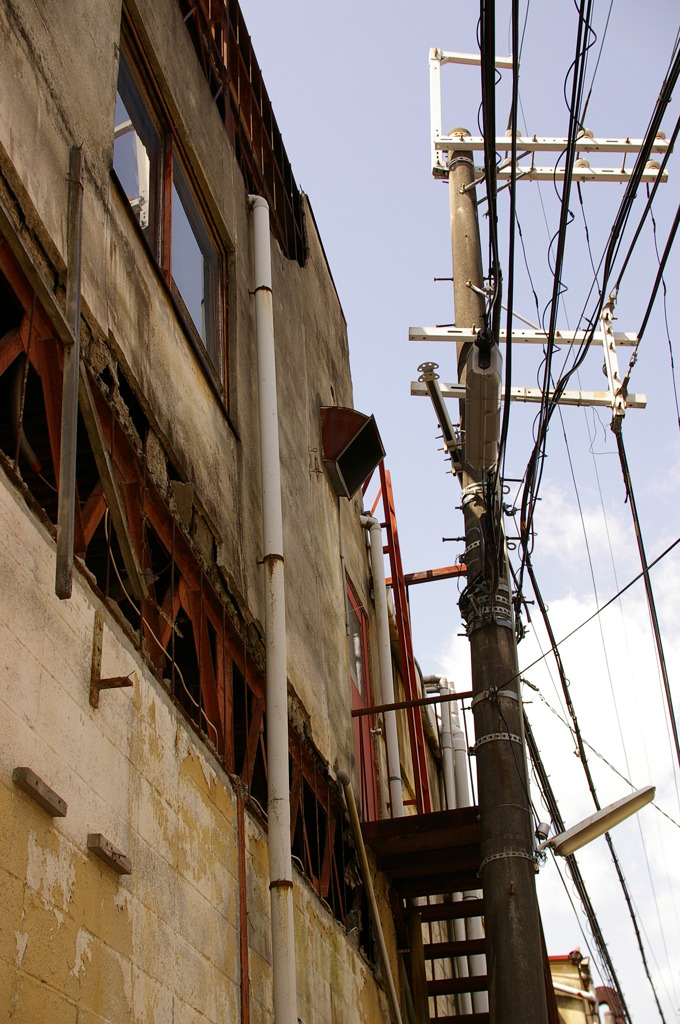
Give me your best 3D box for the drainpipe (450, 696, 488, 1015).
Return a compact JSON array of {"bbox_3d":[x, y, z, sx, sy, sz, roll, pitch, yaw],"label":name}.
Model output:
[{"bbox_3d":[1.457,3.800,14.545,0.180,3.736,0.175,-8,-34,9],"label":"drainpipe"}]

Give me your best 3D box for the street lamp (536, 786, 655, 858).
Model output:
[{"bbox_3d":[1.334,1.615,6.650,0.690,0.090,0.150,-33,-40,8],"label":"street lamp"}]

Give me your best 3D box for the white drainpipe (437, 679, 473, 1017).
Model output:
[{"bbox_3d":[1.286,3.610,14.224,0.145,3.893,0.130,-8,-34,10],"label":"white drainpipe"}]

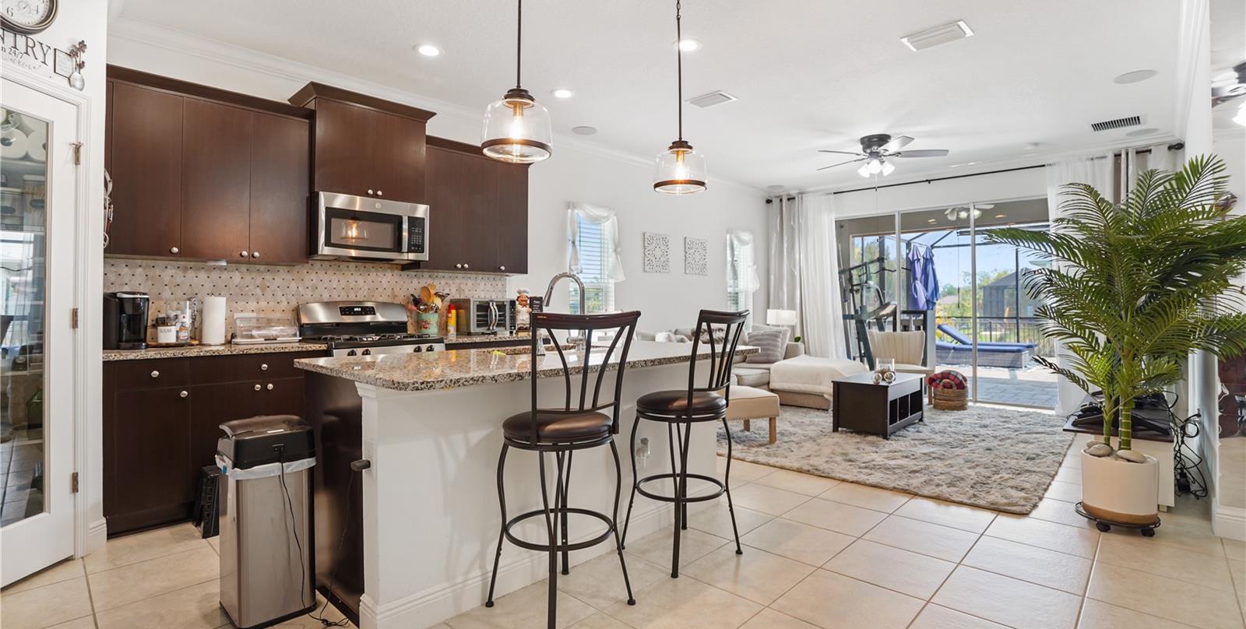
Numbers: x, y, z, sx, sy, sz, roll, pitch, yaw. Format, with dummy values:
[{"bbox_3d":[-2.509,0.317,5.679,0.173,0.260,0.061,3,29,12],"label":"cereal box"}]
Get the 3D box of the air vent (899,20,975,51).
[{"bbox_3d":[2.018,-1.774,3.539,0.345,0.025,0.250,0,0,44],"label":"air vent"}]

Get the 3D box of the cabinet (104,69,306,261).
[{"bbox_3d":[-2.518,-0.824,3.364,0.356,1.002,1.020,0,0,44],"label":"cabinet"}]

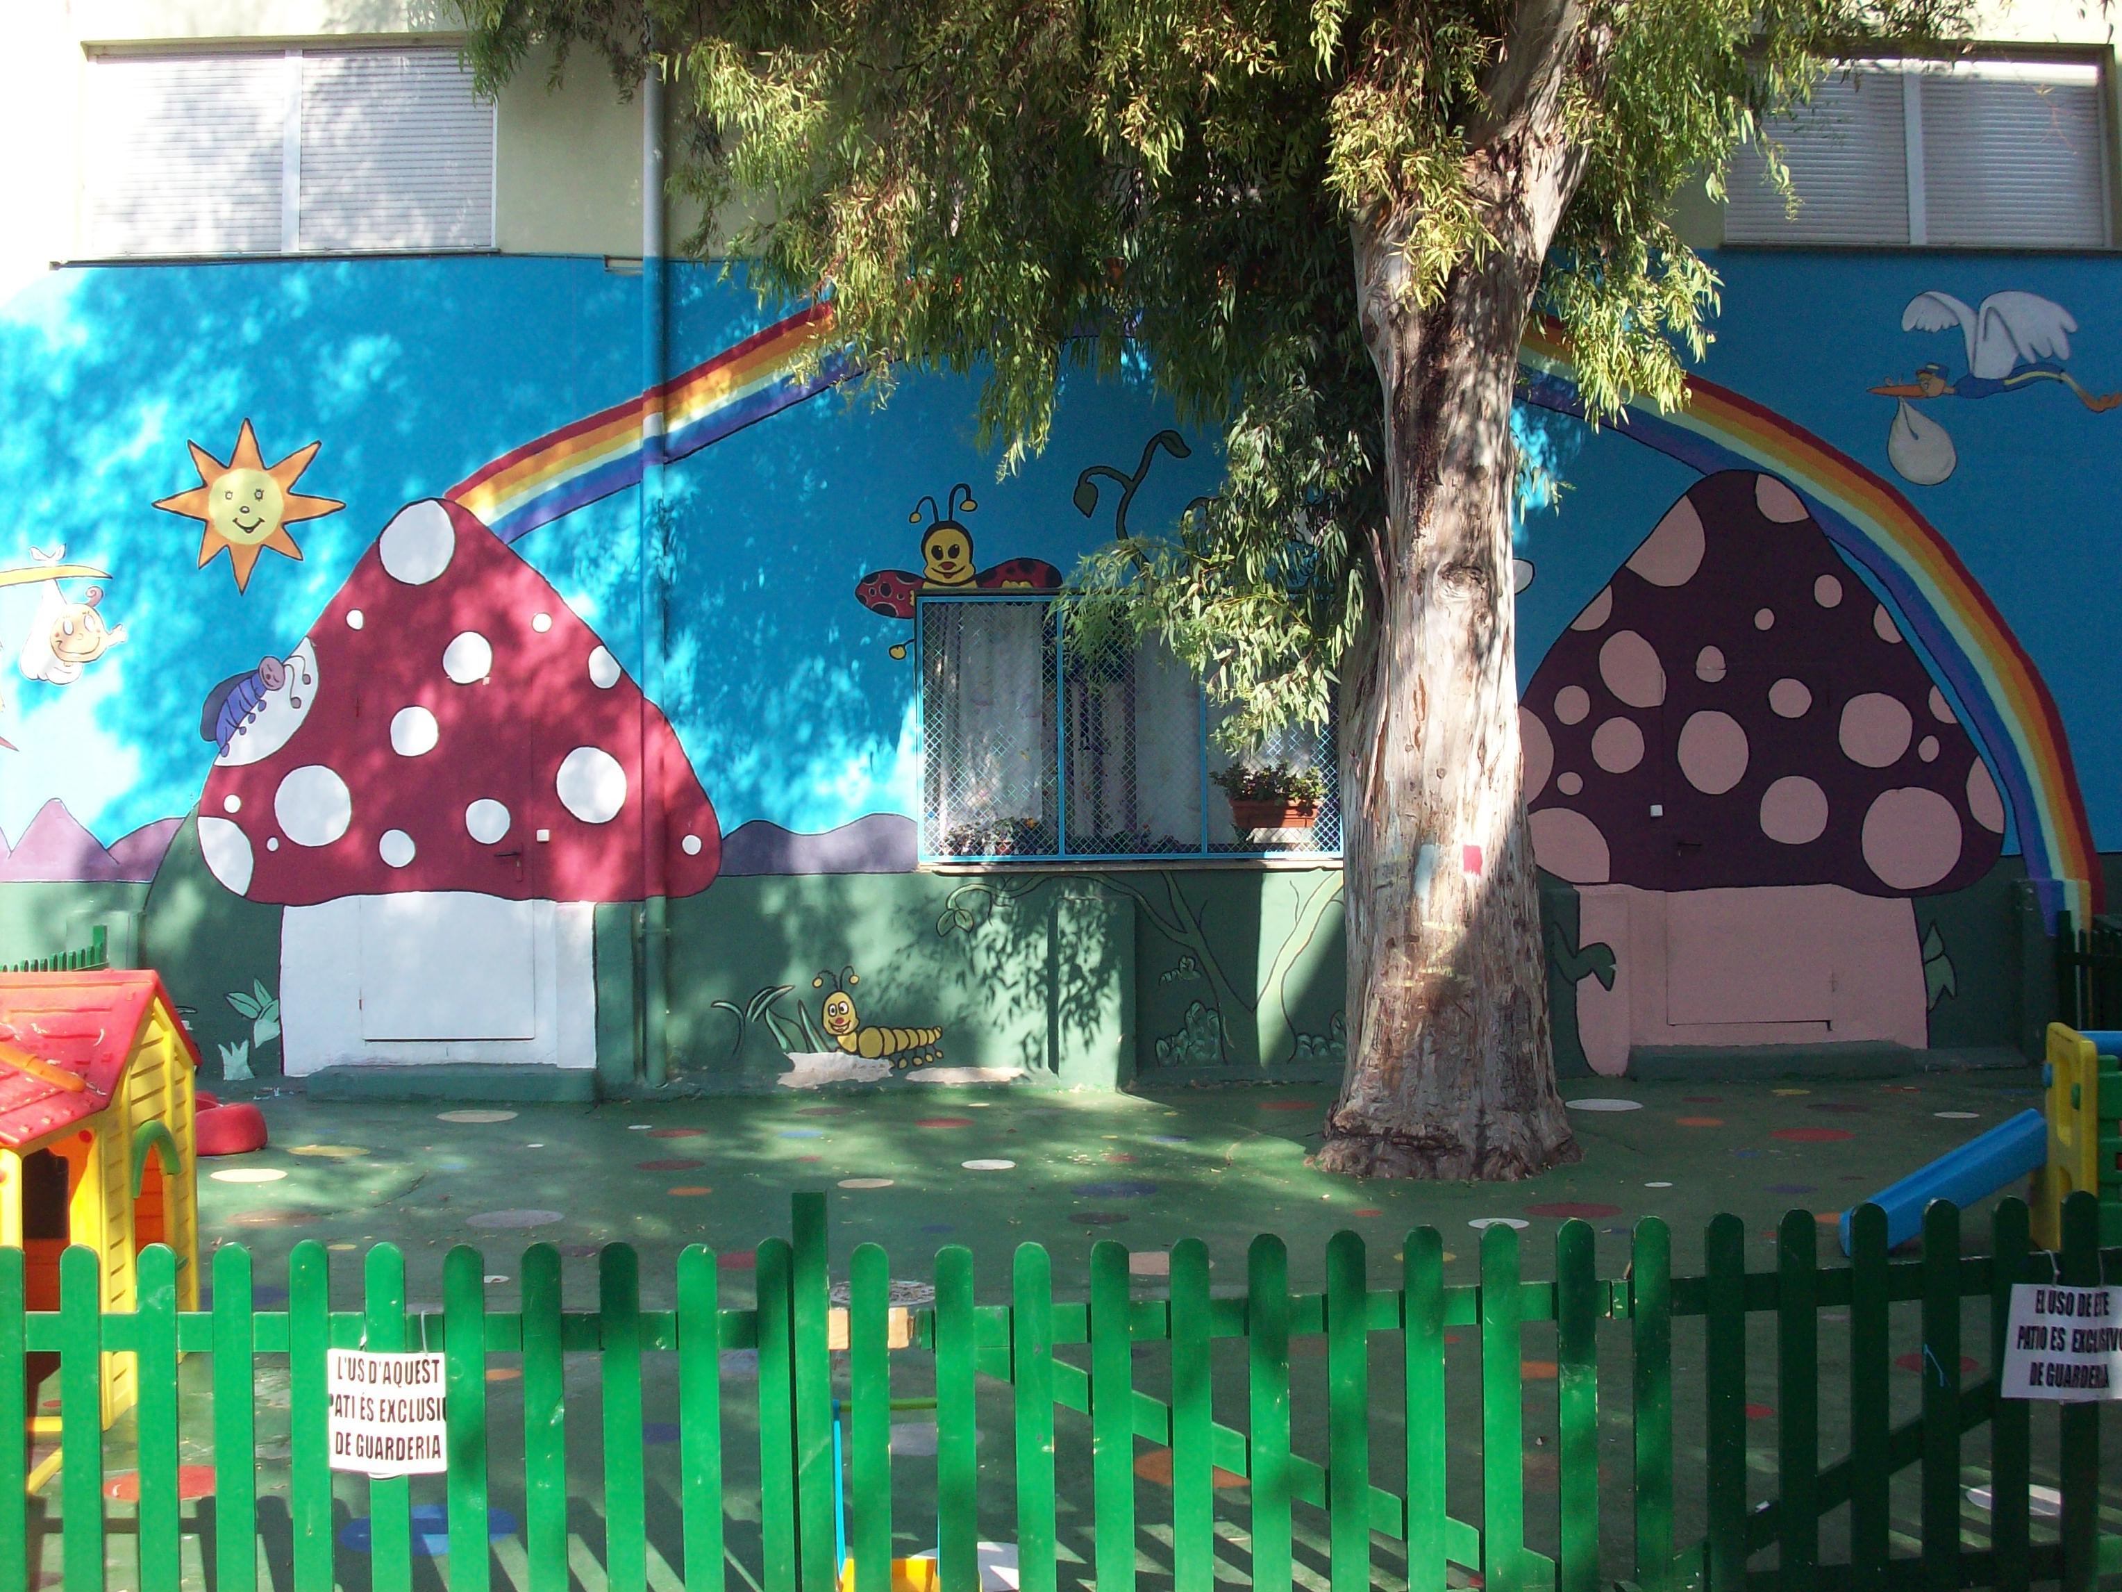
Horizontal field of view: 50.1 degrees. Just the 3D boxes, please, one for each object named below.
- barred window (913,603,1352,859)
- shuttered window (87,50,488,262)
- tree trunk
[{"bbox_3d":[0.404,-0.387,12.872,2.432,1.506,0.150,-1,-1,-2],"label":"barred window"},{"bbox_3d":[-4.382,-3.660,12.905,2.304,1.196,0.100,-1,-1,-2],"label":"shuttered window"},{"bbox_3d":[1.640,-0.580,9.600,1.130,4.220,1.050,-1,-1,-2],"label":"tree trunk"}]

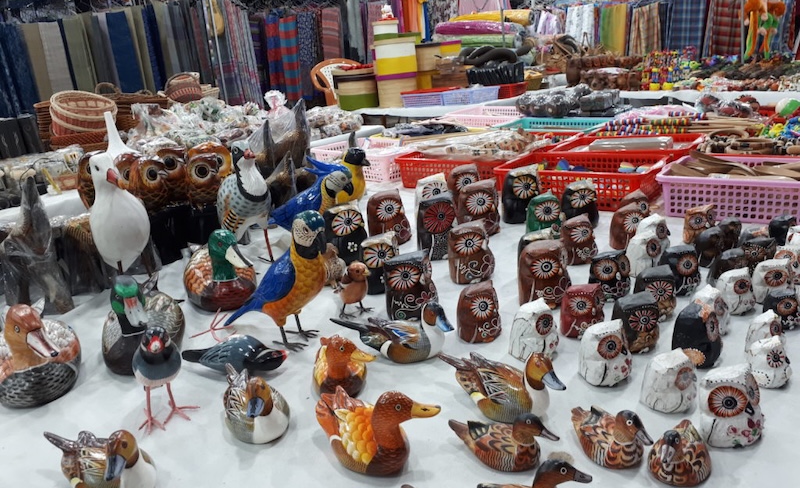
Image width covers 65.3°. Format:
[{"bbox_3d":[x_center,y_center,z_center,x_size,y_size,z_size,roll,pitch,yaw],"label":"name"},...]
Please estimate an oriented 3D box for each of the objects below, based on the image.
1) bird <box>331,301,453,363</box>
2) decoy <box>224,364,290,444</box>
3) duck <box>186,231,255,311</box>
[{"bbox_3d":[-0.003,0.106,0.742,0.146,0.073,0.060,-1,16,11],"label":"bird"},{"bbox_3d":[-0.185,0.188,0.776,0.069,0.087,0.136,-17,23,-32],"label":"decoy"},{"bbox_3d":[-0.333,0.036,1.129,0.120,0.151,0.198,-19,25,-35],"label":"duck"}]

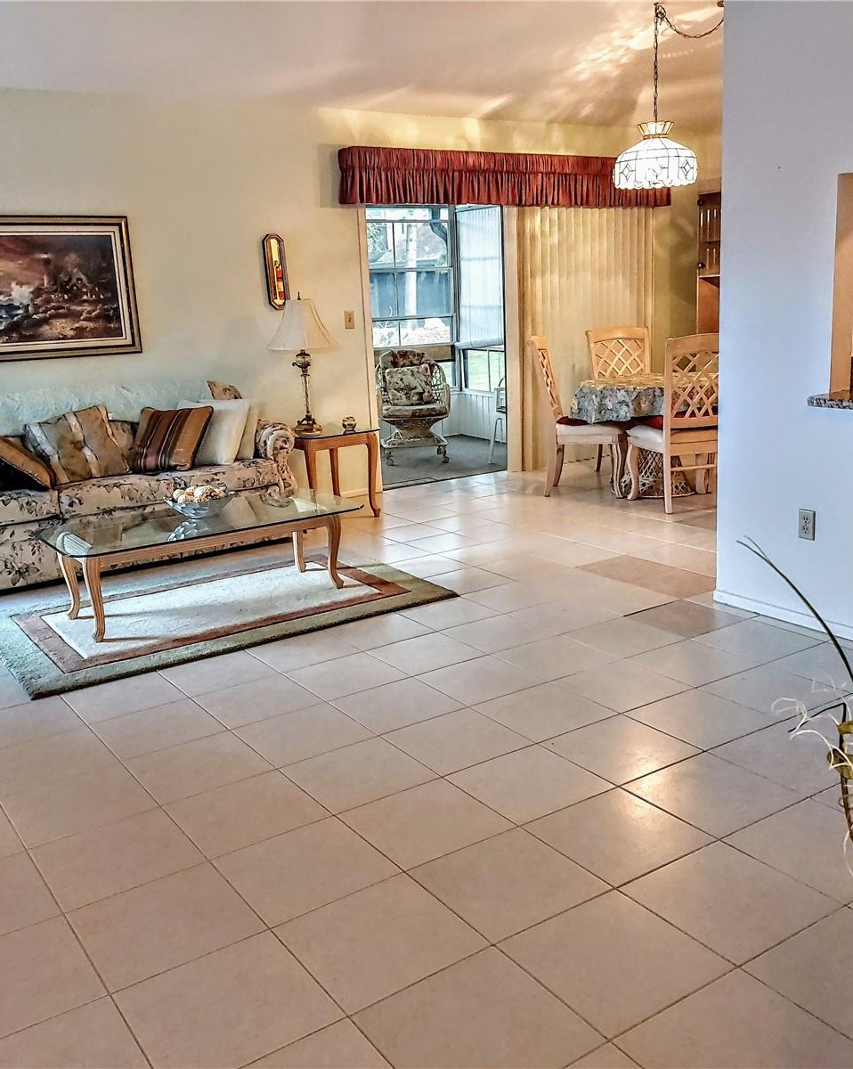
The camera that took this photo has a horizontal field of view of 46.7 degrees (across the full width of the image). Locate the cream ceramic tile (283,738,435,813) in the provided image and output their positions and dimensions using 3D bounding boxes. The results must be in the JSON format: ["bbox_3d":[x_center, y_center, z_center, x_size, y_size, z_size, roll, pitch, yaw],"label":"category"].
[{"bbox_3d":[-0.188,0.671,2.755,0.335,0.010,0.335,-11,15,-33],"label":"cream ceramic tile"}]

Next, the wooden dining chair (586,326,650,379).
[{"bbox_3d":[1.506,-0.955,7.134,0.500,1.040,0.600,-5,13,-11],"label":"wooden dining chair"}]

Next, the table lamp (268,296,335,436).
[{"bbox_3d":[-0.761,-1.046,6.098,0.412,0.858,0.412,-2,13,1],"label":"table lamp"}]

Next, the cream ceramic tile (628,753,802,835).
[{"bbox_3d":[0.742,0.673,2.563,0.333,0.010,0.330,-11,16,-33],"label":"cream ceramic tile"}]

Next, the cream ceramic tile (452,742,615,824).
[{"bbox_3d":[0.283,0.680,2.707,0.333,0.010,0.333,-11,16,-33],"label":"cream ceramic tile"}]

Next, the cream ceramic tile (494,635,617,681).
[{"bbox_3d":[0.475,0.454,3.618,0.333,0.010,0.333,-11,16,-33],"label":"cream ceramic tile"}]

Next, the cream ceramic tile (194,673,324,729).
[{"bbox_3d":[-0.567,0.560,3.293,0.335,0.010,0.335,-11,16,-33],"label":"cream ceramic tile"}]

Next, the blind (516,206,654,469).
[{"bbox_3d":[1.226,-1.560,7.420,1.387,1.990,0.080,-11,16,-33],"label":"blind"}]

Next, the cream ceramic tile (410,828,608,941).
[{"bbox_3d":[0.180,0.772,2.196,0.332,0.010,0.327,-11,16,-33],"label":"cream ceramic tile"}]

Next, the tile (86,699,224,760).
[{"bbox_3d":[-0.848,0.618,3.147,0.336,0.010,0.336,-11,16,-33],"label":"tile"}]

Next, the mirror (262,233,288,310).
[{"bbox_3d":[-0.931,-1.645,6.172,0.145,0.465,0.032,-11,16,-33],"label":"mirror"}]

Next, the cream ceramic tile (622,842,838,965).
[{"bbox_3d":[0.655,0.778,2.122,0.335,0.010,0.335,-11,15,-33],"label":"cream ceramic tile"}]

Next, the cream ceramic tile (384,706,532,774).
[{"bbox_3d":[0.093,0.616,2.938,0.335,0.010,0.335,-11,15,-33],"label":"cream ceramic tile"}]

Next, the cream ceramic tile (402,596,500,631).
[{"bbox_3d":[0.094,0.336,4.169,0.333,0.010,0.333,-11,16,-33],"label":"cream ceramic tile"}]

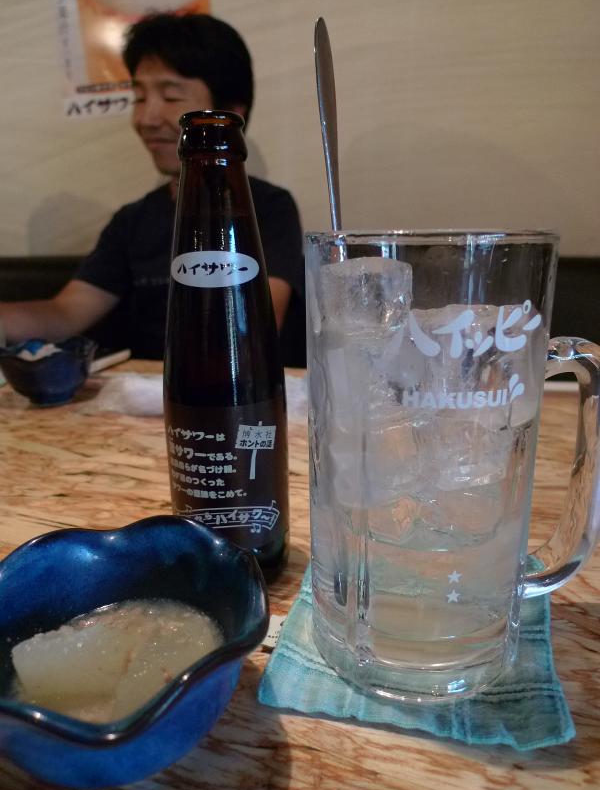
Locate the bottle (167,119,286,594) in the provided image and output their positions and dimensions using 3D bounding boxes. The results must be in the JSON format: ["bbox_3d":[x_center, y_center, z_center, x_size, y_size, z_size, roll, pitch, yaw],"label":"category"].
[{"bbox_3d":[-0.034,-0.013,0.250,0.056,0.205,0.056,0,15,2],"label":"bottle"}]

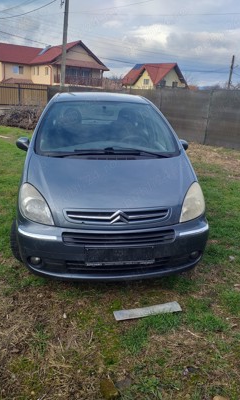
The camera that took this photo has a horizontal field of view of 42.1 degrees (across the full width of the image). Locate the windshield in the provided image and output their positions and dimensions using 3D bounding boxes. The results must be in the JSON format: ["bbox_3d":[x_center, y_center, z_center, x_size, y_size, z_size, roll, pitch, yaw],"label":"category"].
[{"bbox_3d":[-0.142,-0.787,3.399,1.490,0.500,0.980,-1,19,-8],"label":"windshield"}]

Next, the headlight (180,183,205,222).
[{"bbox_3d":[0.627,0.007,2.752,0.330,0.270,0.460,-1,19,-8],"label":"headlight"}]

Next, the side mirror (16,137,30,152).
[{"bbox_3d":[-1.038,-0.629,3.463,0.205,0.170,0.150,-1,19,-8],"label":"side mirror"}]

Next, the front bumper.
[{"bbox_3d":[-0.027,0.377,2.666,1.700,0.440,0.550,-1,19,-8],"label":"front bumper"}]

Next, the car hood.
[{"bbox_3d":[-0.050,-0.112,2.784,1.520,0.440,0.970,-1,19,-8],"label":"car hood"}]

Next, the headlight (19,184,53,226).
[{"bbox_3d":[-0.692,0.028,2.579,0.330,0.270,0.460,-1,19,-8],"label":"headlight"}]

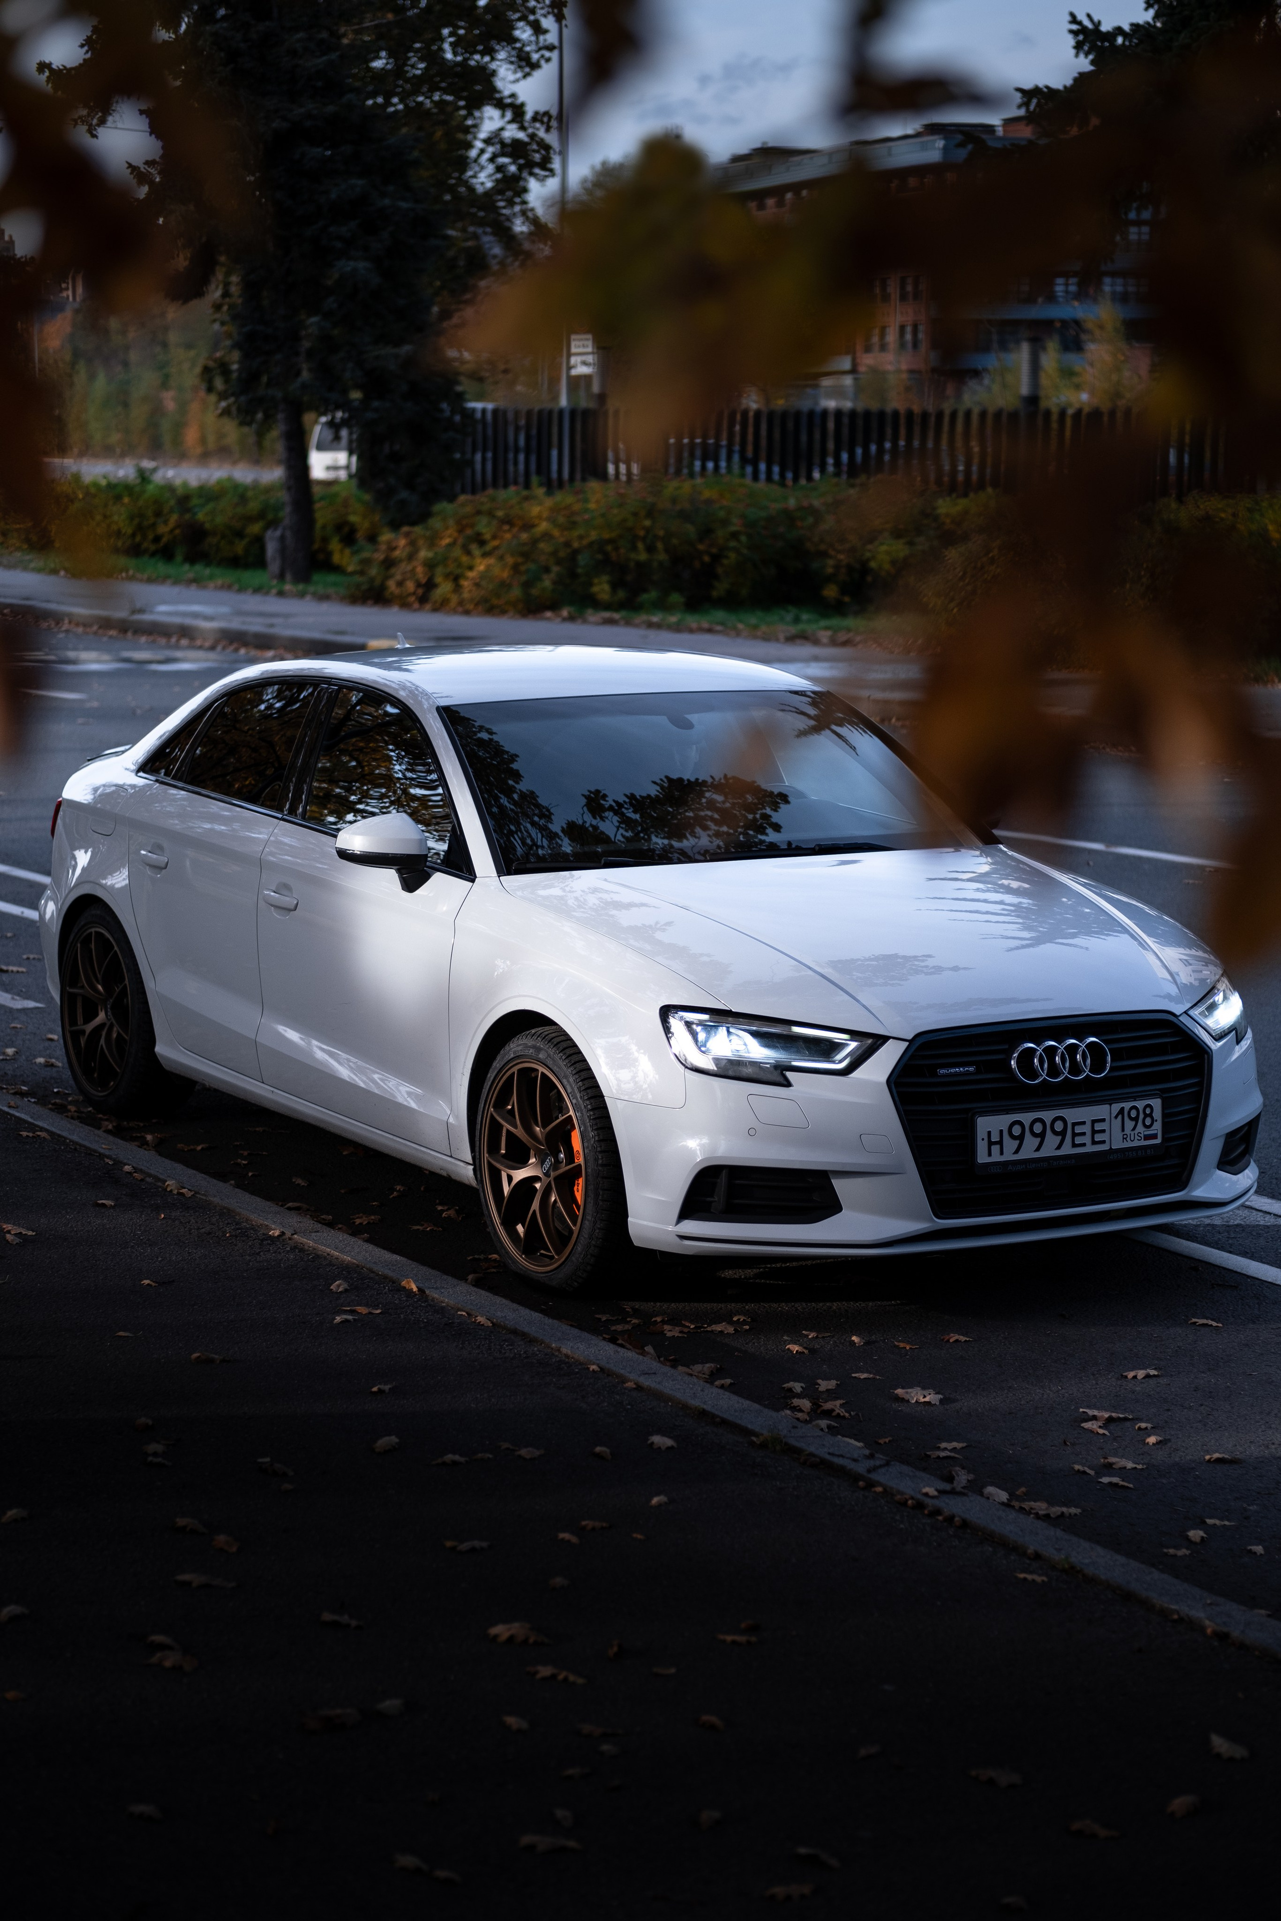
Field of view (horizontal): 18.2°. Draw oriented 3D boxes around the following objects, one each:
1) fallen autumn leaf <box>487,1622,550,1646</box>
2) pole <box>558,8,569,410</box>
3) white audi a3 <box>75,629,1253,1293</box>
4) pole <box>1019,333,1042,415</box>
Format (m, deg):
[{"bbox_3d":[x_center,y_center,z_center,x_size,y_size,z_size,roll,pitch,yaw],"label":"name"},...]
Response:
[{"bbox_3d":[-0.205,1.137,6.736,0.102,0.022,0.058,2,8,12],"label":"fallen autumn leaf"},{"bbox_3d":[-1.326,-13.033,71.579,0.170,9.600,0.170,0,8,0],"label":"pole"},{"bbox_3d":[-0.163,-0.129,10.877,1.900,1.405,4.460,-4,9,-30],"label":"white audi a3"},{"bbox_3d":[4.856,-6.443,50.197,0.240,2.762,0.240,0,8,0],"label":"pole"}]

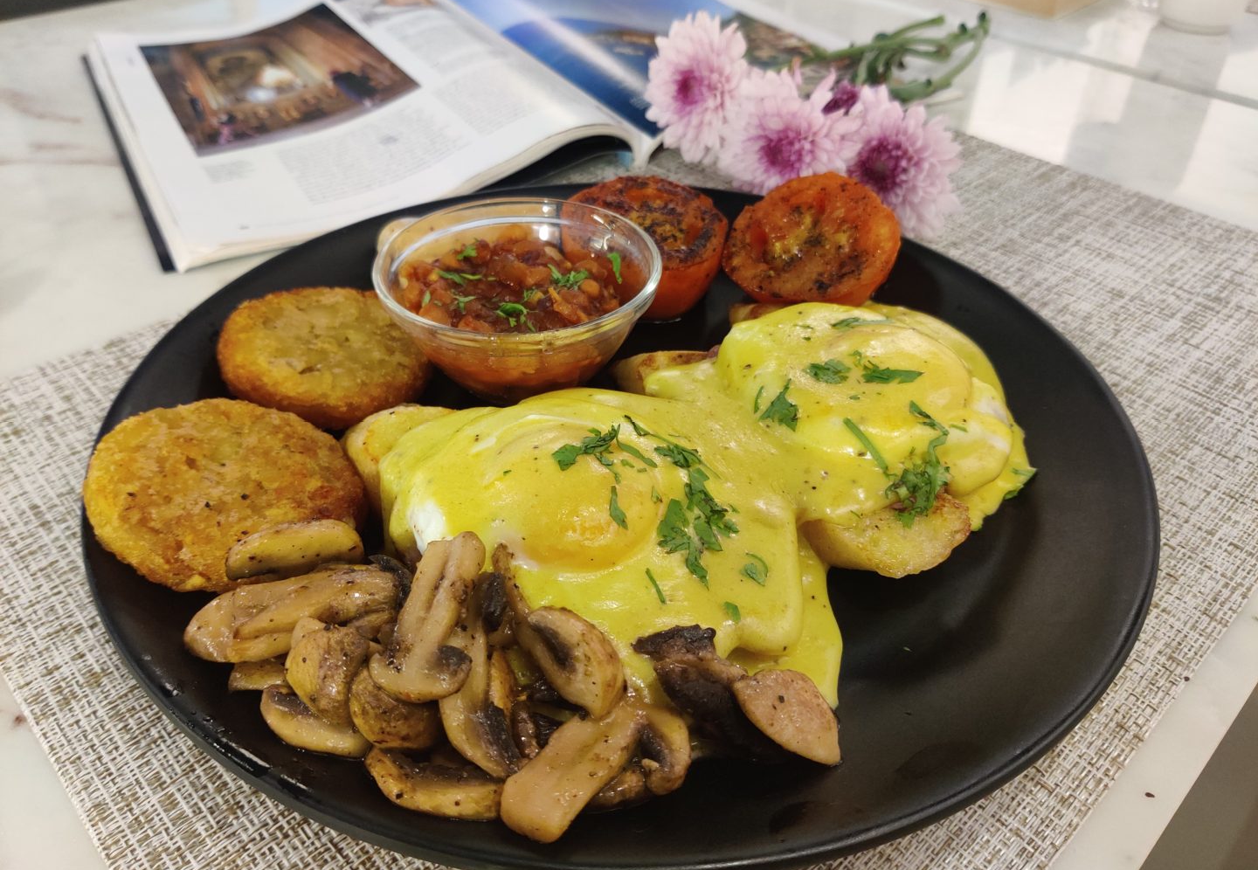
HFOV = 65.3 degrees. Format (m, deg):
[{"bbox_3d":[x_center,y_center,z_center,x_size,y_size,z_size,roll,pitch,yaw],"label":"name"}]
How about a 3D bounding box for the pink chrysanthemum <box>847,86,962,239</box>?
[{"bbox_3d":[0.107,-0.105,0.382,0.059,0.061,0.038,25,36,27],"label":"pink chrysanthemum"}]

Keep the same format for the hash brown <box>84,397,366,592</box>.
[{"bbox_3d":[-0.094,0.013,0.234,0.063,0.016,0.063,16,33,-12],"label":"hash brown"}]

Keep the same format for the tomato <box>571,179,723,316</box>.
[{"bbox_3d":[0.004,-0.056,0.325,0.052,0.035,0.052,2,43,-2],"label":"tomato"}]

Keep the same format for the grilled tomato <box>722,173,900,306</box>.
[{"bbox_3d":[0.062,-0.057,0.327,0.055,0.028,0.055,-11,55,8],"label":"grilled tomato"}]

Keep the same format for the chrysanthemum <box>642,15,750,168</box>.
[{"bbox_3d":[0.029,-0.150,0.422,0.040,0.065,0.063,-18,42,-38],"label":"chrysanthemum"}]

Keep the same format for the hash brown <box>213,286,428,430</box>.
[{"bbox_3d":[-0.088,-0.025,0.288,0.060,0.018,0.060,11,36,-8],"label":"hash brown"}]

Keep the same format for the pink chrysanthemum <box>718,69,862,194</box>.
[{"bbox_3d":[0.066,-0.123,0.404,0.061,0.061,0.038,16,31,17],"label":"pink chrysanthemum"}]

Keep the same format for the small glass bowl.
[{"bbox_3d":[-0.032,-0.033,0.287,0.081,0.040,0.081,1,39,-1],"label":"small glass bowl"}]

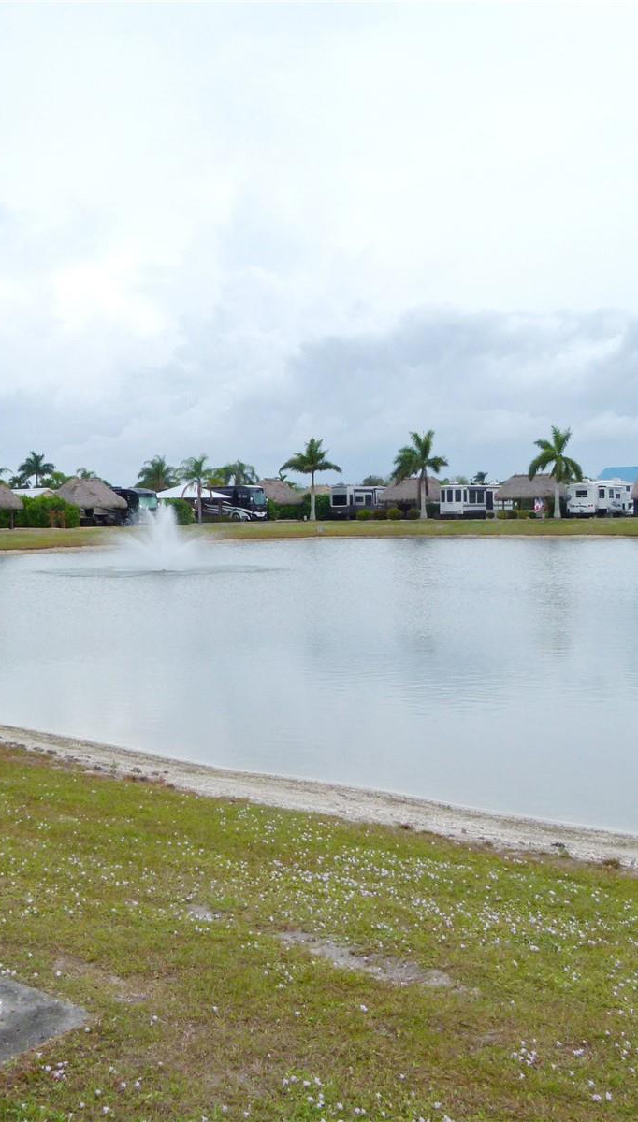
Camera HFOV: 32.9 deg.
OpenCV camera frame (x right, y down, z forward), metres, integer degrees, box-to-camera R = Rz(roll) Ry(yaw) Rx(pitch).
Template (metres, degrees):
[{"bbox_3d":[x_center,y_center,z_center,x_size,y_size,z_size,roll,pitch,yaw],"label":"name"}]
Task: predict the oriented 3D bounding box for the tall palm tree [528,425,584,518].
[{"bbox_3d":[22.125,-8.271,101.000,5.100,8.600,5.100,0,5,0],"label":"tall palm tree"}]

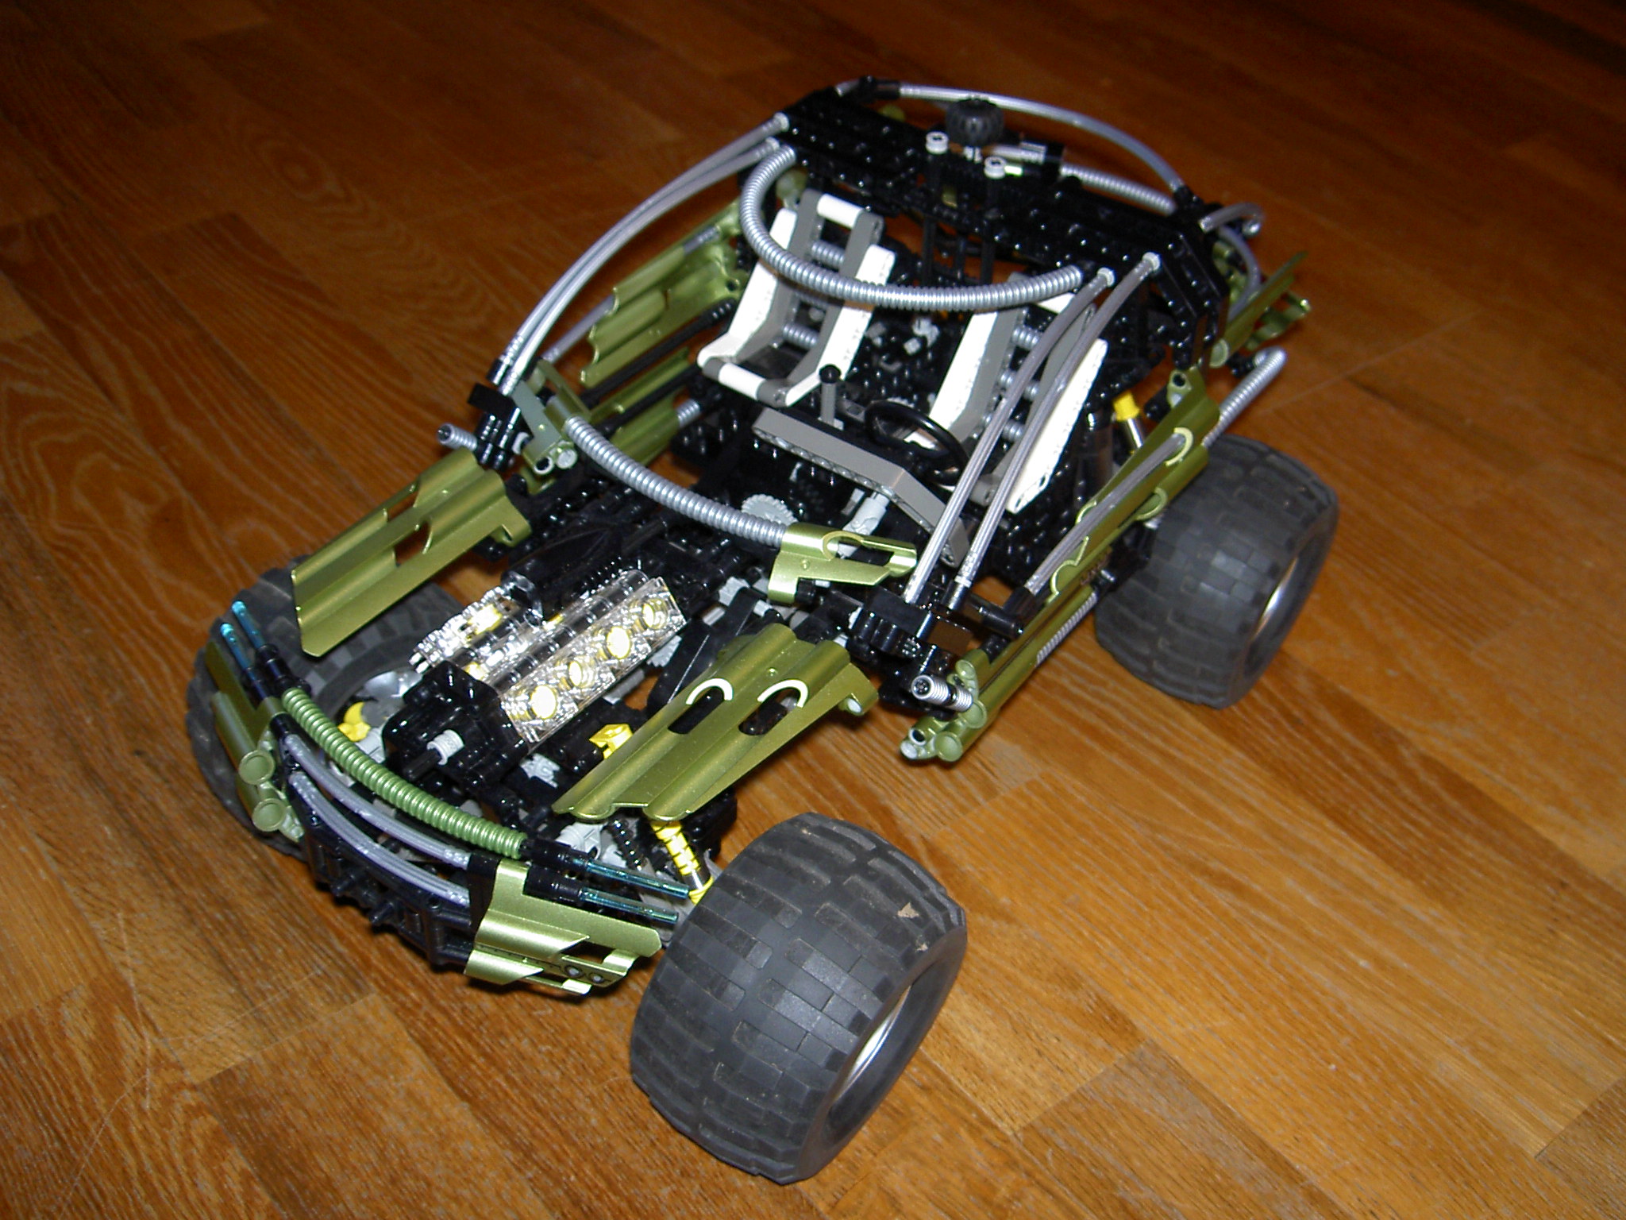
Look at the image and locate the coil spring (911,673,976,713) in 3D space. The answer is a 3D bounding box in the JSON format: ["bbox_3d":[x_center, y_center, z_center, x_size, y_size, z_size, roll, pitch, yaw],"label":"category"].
[{"bbox_3d":[0.040,0.024,0.541,0.007,0.007,0.032,34,7,30],"label":"coil spring"}]

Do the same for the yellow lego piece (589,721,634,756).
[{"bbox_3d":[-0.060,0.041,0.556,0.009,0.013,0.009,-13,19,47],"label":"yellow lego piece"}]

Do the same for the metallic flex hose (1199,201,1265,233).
[{"bbox_3d":[0.132,-0.121,0.579,0.008,0.024,0.051,28,46,25],"label":"metallic flex hose"}]

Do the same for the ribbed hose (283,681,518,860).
[{"bbox_3d":[-0.105,0.041,0.459,0.085,0.008,0.016,28,46,25],"label":"ribbed hose"}]

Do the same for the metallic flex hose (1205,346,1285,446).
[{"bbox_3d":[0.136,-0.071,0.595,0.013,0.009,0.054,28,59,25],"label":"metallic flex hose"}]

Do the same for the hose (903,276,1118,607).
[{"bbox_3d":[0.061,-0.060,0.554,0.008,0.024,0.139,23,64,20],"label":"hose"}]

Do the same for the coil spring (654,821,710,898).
[{"bbox_3d":[-0.036,0.065,0.489,0.009,0.028,0.009,-14,20,48],"label":"coil spring"}]

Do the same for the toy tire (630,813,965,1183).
[{"bbox_3d":[-0.003,0.116,0.549,0.060,0.104,0.104,31,46,21],"label":"toy tire"}]

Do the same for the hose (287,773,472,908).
[{"bbox_3d":[-0.112,0.059,0.464,0.068,0.006,0.012,28,46,25],"label":"hose"}]

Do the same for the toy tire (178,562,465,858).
[{"bbox_3d":[-0.159,0.033,0.631,0.060,0.104,0.104,31,46,35],"label":"toy tire"}]

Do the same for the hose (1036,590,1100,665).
[{"bbox_3d":[0.077,0.008,0.570,0.007,0.007,0.046,27,44,24],"label":"hose"}]

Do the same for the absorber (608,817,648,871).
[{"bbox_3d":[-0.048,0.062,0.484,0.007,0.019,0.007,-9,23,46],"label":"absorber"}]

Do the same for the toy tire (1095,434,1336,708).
[{"bbox_3d":[0.160,-0.016,0.728,0.060,0.104,0.104,29,45,22],"label":"toy tire"}]

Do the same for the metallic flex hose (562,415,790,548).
[{"bbox_3d":[-0.040,-0.037,0.566,0.106,0.008,0.022,27,44,24],"label":"metallic flex hose"}]

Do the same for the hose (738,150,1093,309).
[{"bbox_3d":[0.018,-0.108,0.541,0.114,0.009,0.063,28,46,25],"label":"hose"}]

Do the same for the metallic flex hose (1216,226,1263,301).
[{"bbox_3d":[0.151,-0.122,0.641,0.013,0.031,0.028,27,44,24],"label":"metallic flex hose"}]

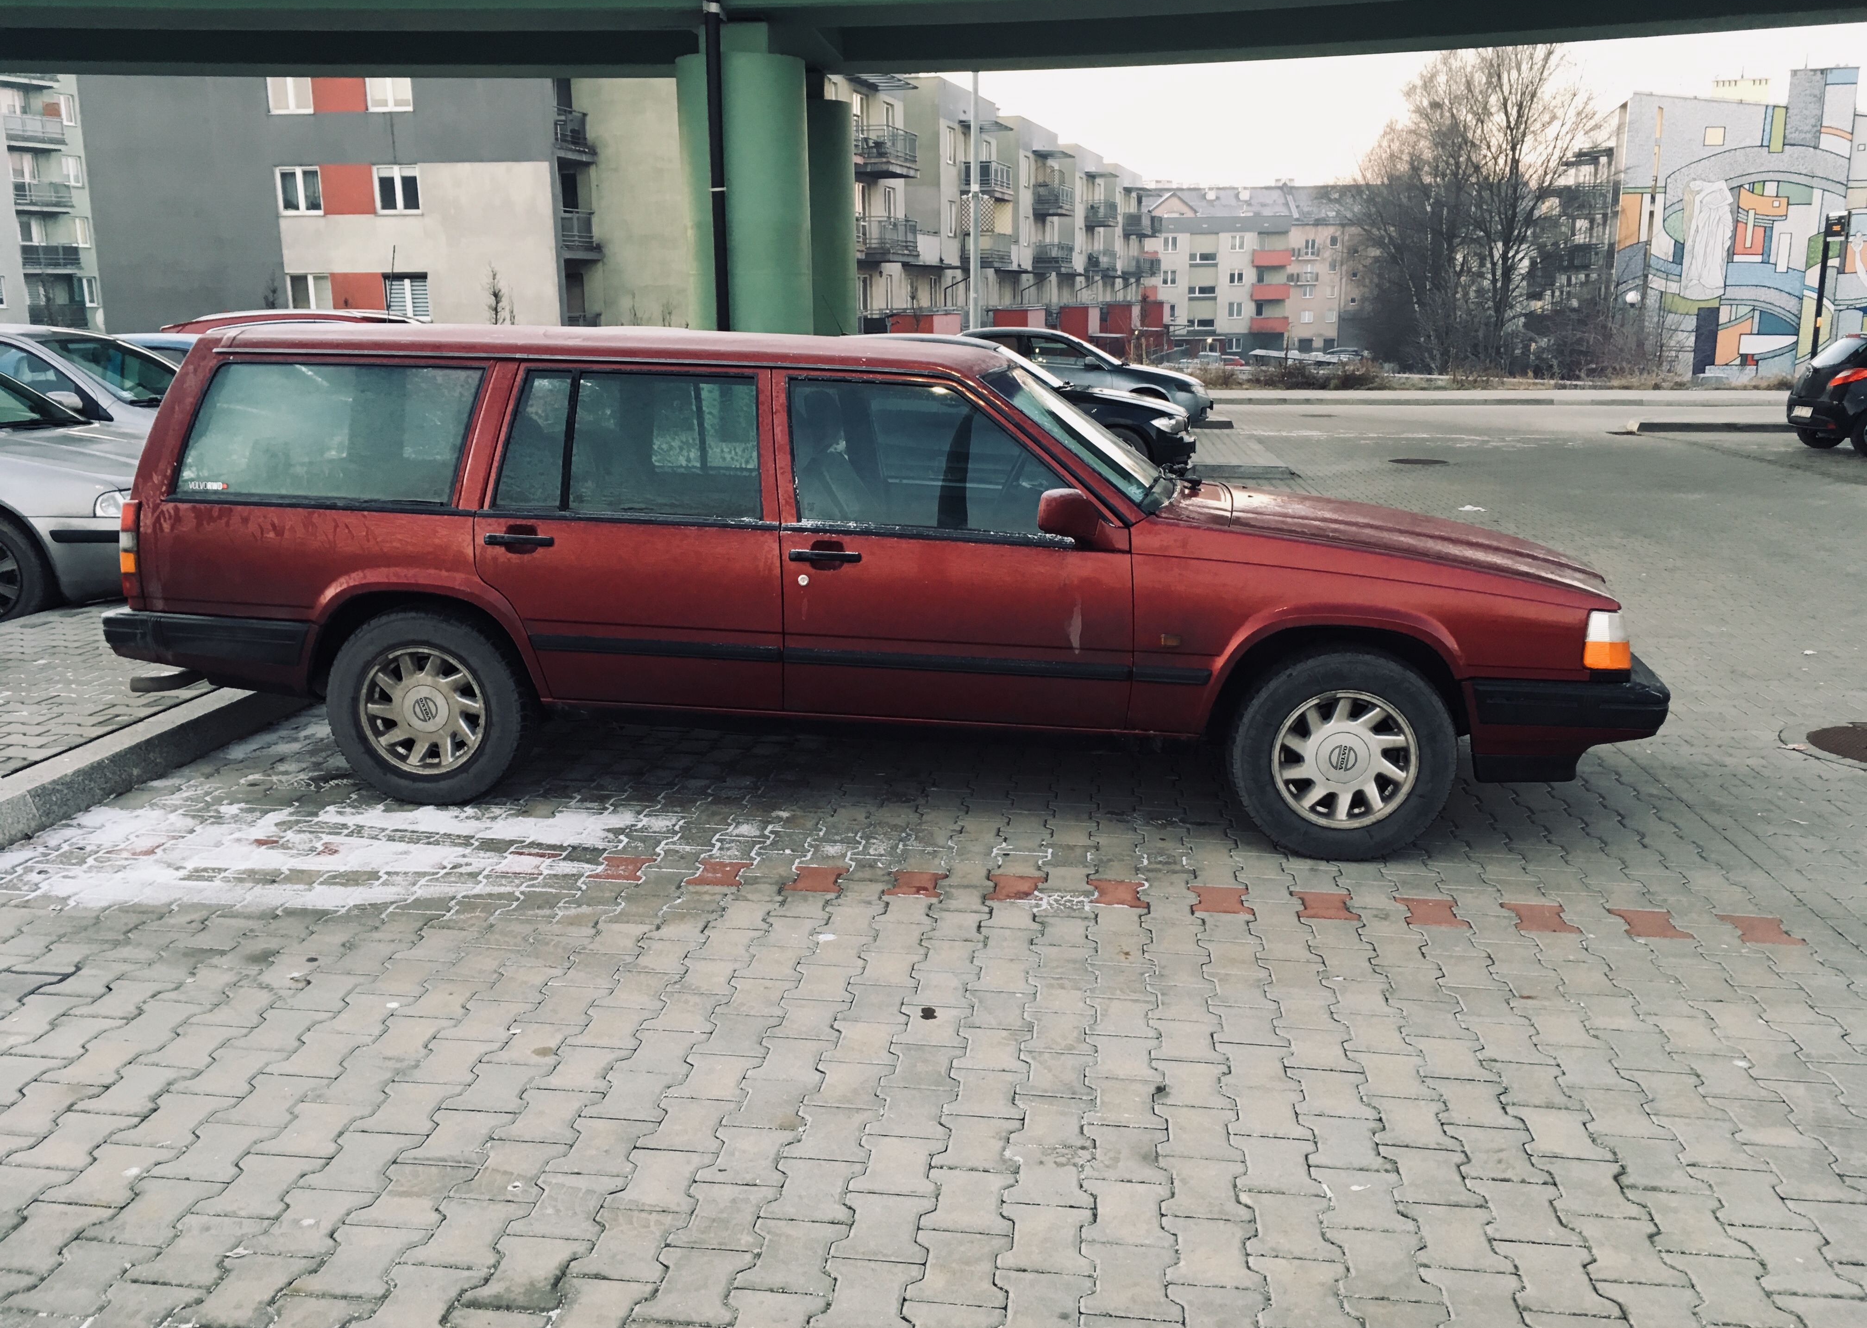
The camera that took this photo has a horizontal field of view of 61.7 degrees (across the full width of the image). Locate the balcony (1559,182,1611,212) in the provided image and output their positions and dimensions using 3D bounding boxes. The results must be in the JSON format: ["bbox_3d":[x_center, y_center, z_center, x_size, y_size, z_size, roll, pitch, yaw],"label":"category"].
[{"bbox_3d":[31.646,-22.680,76.000,1.200,1.300,2.500,-3,12,-15],"label":"balcony"}]

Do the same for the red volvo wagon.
[{"bbox_3d":[-0.211,-0.392,5.378,4.850,1.460,1.780,2,12,8],"label":"red volvo wagon"}]

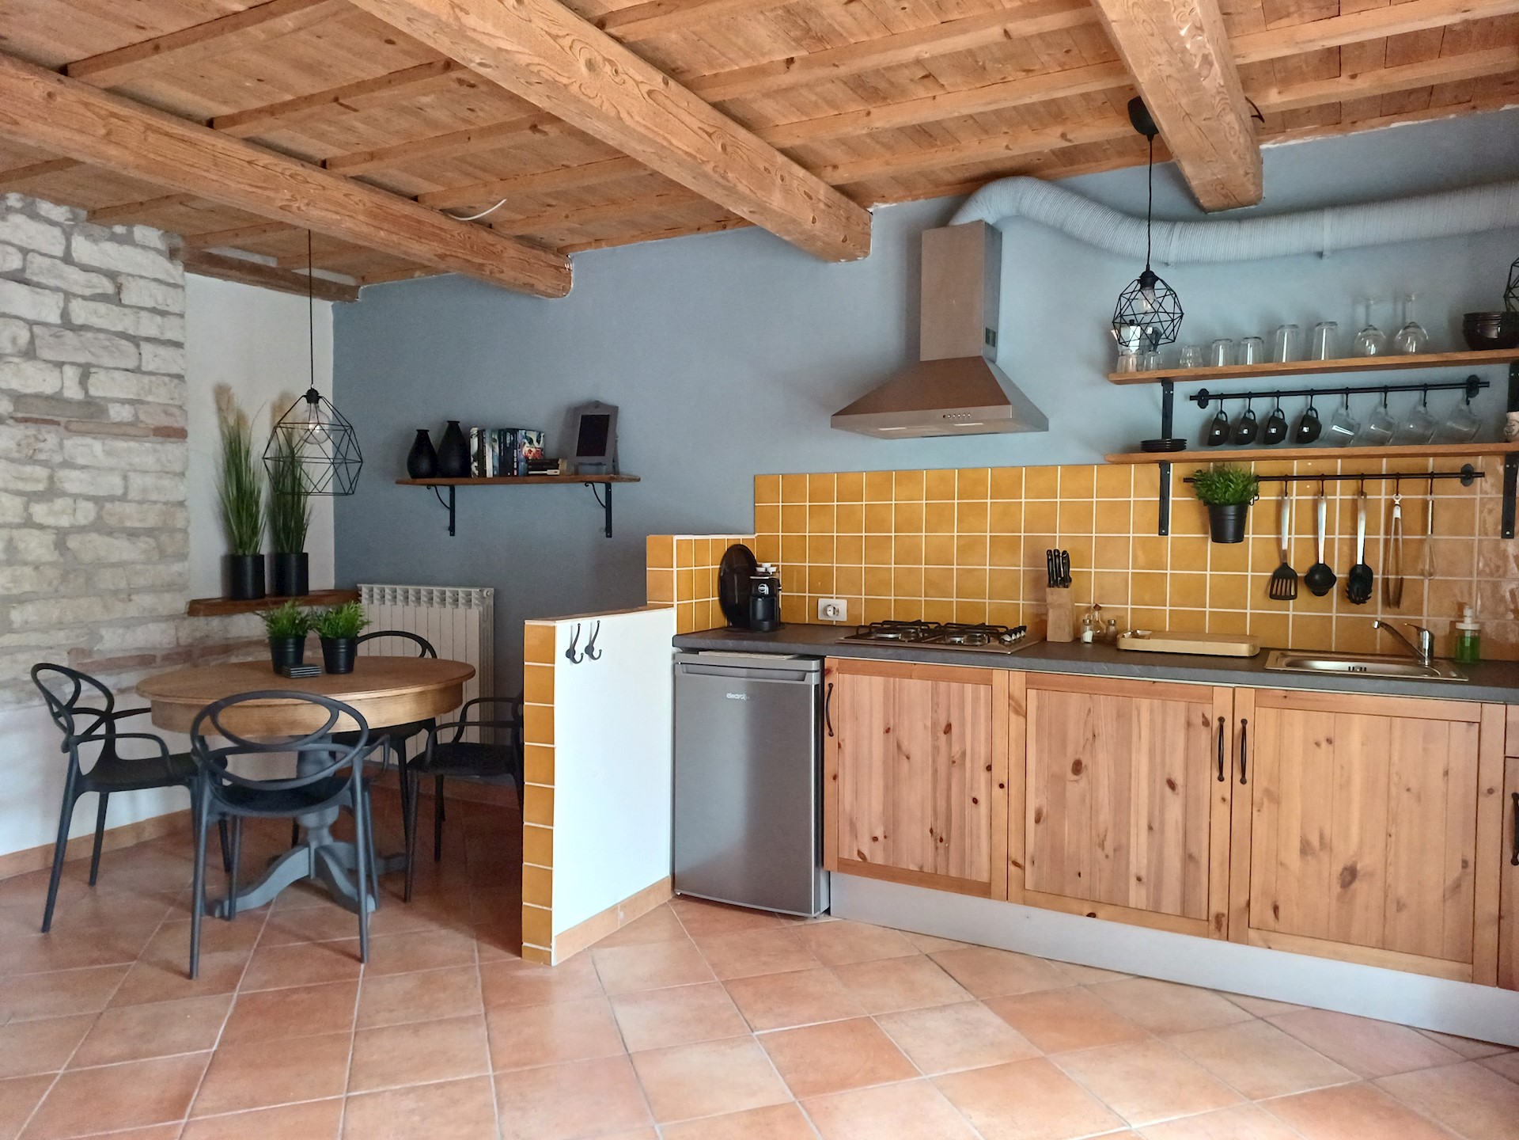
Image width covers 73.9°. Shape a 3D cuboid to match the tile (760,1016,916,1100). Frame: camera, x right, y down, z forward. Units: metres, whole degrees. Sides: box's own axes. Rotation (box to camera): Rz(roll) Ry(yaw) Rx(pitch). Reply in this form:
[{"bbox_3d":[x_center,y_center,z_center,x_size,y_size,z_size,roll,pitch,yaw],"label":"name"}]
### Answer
[{"bbox_3d":[0.189,1.184,2.457,0.317,0.010,0.315,0,2,-18],"label":"tile"}]

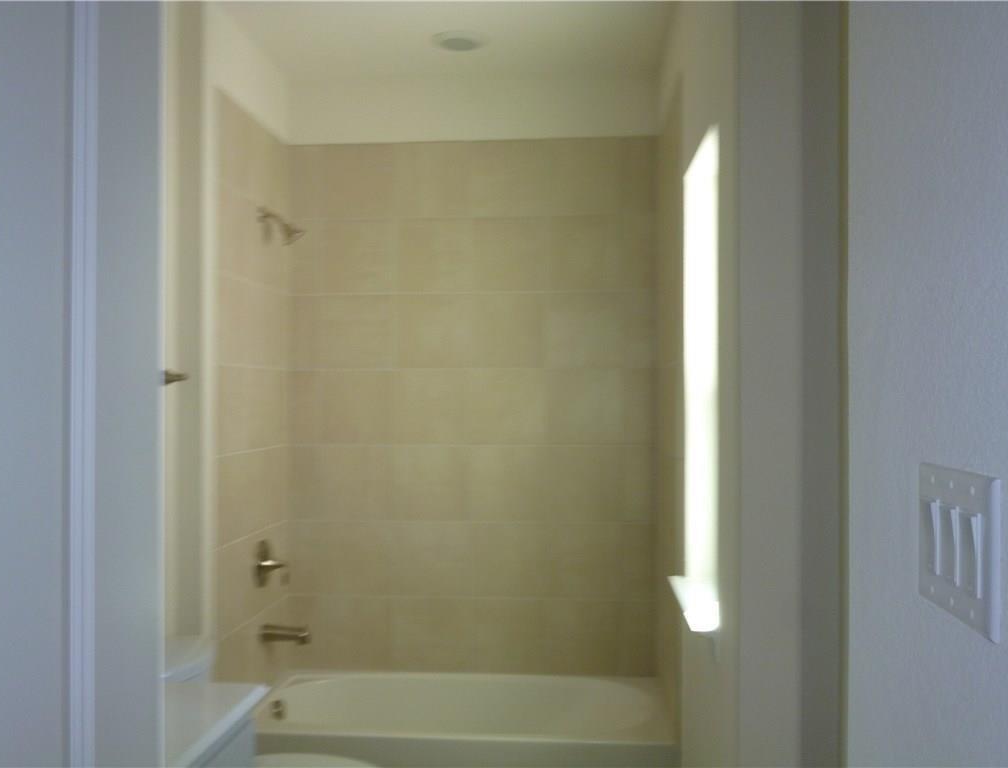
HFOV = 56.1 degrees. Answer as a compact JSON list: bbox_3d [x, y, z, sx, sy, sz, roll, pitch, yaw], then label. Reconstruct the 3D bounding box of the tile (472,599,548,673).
[{"bbox_3d":[0.019,1.012,3.798,0.305,0.305,0.012,0,-1,5],"label":"tile"}]

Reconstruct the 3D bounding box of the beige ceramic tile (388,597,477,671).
[{"bbox_3d":[-0.291,1.008,3.821,0.346,0.294,0.010,0,0,5],"label":"beige ceramic tile"}]

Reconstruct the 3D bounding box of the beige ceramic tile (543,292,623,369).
[{"bbox_3d":[0.317,-0.213,3.783,0.313,0.304,0.012,0,0,5],"label":"beige ceramic tile"}]

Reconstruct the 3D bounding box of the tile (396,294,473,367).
[{"bbox_3d":[-0.288,-0.215,3.836,0.305,0.305,0.012,0,-1,5],"label":"tile"}]

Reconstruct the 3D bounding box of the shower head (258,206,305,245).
[{"bbox_3d":[-0.834,-0.589,3.554,0.165,0.138,0.085,0,0,5],"label":"shower head"}]

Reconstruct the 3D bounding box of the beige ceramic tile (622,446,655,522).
[{"bbox_3d":[0.537,0.398,3.756,0.131,0.303,0.010,0,-1,5],"label":"beige ceramic tile"}]

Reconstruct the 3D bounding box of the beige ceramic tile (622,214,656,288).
[{"bbox_3d":[0.534,-0.526,3.765,0.142,0.307,0.012,0,0,5],"label":"beige ceramic tile"}]

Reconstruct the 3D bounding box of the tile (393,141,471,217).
[{"bbox_3d":[-0.286,-0.823,3.838,0.311,0.303,0.010,0,-1,5],"label":"tile"}]

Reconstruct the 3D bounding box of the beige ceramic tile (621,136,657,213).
[{"bbox_3d":[0.537,-0.830,3.773,0.139,0.303,0.010,0,-1,5],"label":"beige ceramic tile"}]

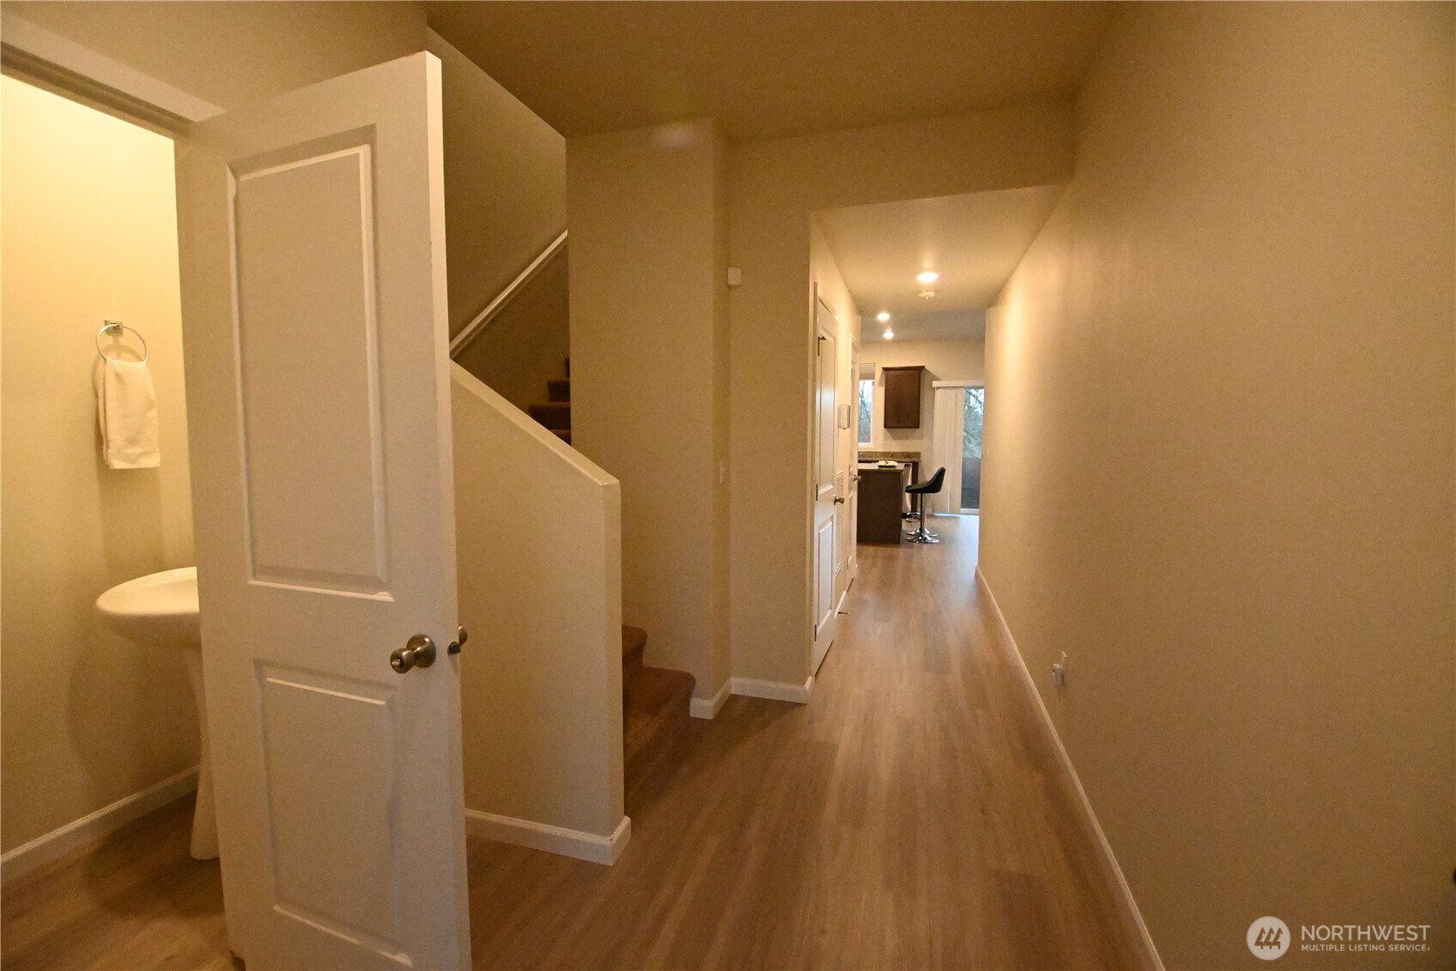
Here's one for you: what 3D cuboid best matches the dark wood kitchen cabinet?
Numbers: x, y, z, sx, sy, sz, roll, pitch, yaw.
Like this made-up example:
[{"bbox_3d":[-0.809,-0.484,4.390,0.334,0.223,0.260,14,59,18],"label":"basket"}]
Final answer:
[{"bbox_3d":[2.965,-1.484,10.321,0.670,1.050,0.360,2,5,17],"label":"dark wood kitchen cabinet"}]

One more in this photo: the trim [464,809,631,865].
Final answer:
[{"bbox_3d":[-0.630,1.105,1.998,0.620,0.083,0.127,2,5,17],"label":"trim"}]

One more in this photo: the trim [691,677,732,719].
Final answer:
[{"bbox_3d":[-0.078,1.030,2.964,0.107,0.083,0.300,2,5,17],"label":"trim"}]

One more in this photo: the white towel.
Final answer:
[{"bbox_3d":[-1.992,-0.231,2.003,0.075,0.360,0.150,2,5,17],"label":"white towel"}]

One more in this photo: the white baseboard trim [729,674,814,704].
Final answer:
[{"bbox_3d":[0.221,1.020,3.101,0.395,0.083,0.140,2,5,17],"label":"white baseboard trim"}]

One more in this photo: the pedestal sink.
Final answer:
[{"bbox_3d":[-1.601,0.724,1.928,0.630,0.850,0.540,2,5,17],"label":"pedestal sink"}]

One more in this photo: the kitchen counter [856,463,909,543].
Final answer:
[{"bbox_3d":[2.011,0.197,8.184,0.740,0.914,1.850,2,5,17],"label":"kitchen counter"}]

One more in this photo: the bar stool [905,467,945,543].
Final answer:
[{"bbox_3d":[2.443,0.238,7.533,0.480,0.935,0.440,2,5,17],"label":"bar stool"}]

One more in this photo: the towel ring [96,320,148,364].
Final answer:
[{"bbox_3d":[-2.004,-0.458,1.998,0.065,0.165,0.145,2,5,17],"label":"towel ring"}]

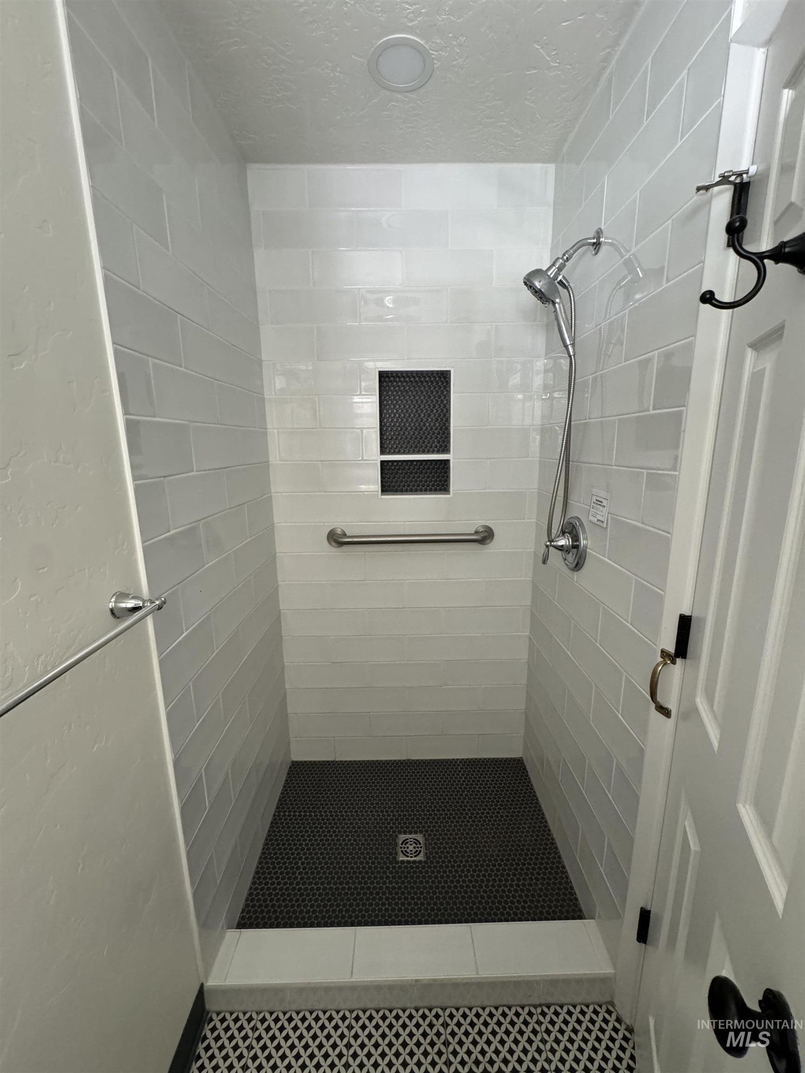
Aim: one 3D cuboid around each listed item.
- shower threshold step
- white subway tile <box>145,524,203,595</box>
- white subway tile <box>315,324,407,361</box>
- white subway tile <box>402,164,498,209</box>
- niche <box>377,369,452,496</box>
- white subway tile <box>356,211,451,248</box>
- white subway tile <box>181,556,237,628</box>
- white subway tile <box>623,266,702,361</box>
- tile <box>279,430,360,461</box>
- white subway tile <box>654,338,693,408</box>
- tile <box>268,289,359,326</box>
[{"bbox_3d":[0.030,1.196,1.214,1.076,0.093,0.134,-1,12,0],"label":"shower threshold step"},{"bbox_3d":[-0.529,0.044,1.016,0.010,0.122,0.256,-1,12,0],"label":"white subway tile"},{"bbox_3d":[-0.159,-0.732,1.641,0.330,0.122,0.010,-1,12,0],"label":"white subway tile"},{"bbox_3d":[0.167,-1.221,1.532,0.329,0.122,0.010,-1,12,-1],"label":"white subway tile"},{"bbox_3d":[0.051,-0.405,1.732,0.290,0.489,0.090,-1,12,0],"label":"niche"},{"bbox_3d":[0.003,-1.097,1.556,0.329,0.122,0.010,-1,12,-1],"label":"white subway tile"},{"bbox_3d":[-0.529,0.143,1.196,0.010,0.122,0.335,-1,12,0],"label":"white subway tile"},{"bbox_3d":[0.547,-0.456,0.924,0.010,0.122,0.260,-1,12,0],"label":"white subway tile"},{"bbox_3d":[-0.324,-0.360,1.709,0.329,0.122,0.010,-1,12,-1],"label":"tile"},{"bbox_3d":[0.542,-0.317,0.870,0.010,0.121,0.114,-1,12,0],"label":"white subway tile"},{"bbox_3d":[-0.329,-0.851,1.609,0.329,0.122,0.010,-1,12,0],"label":"tile"}]

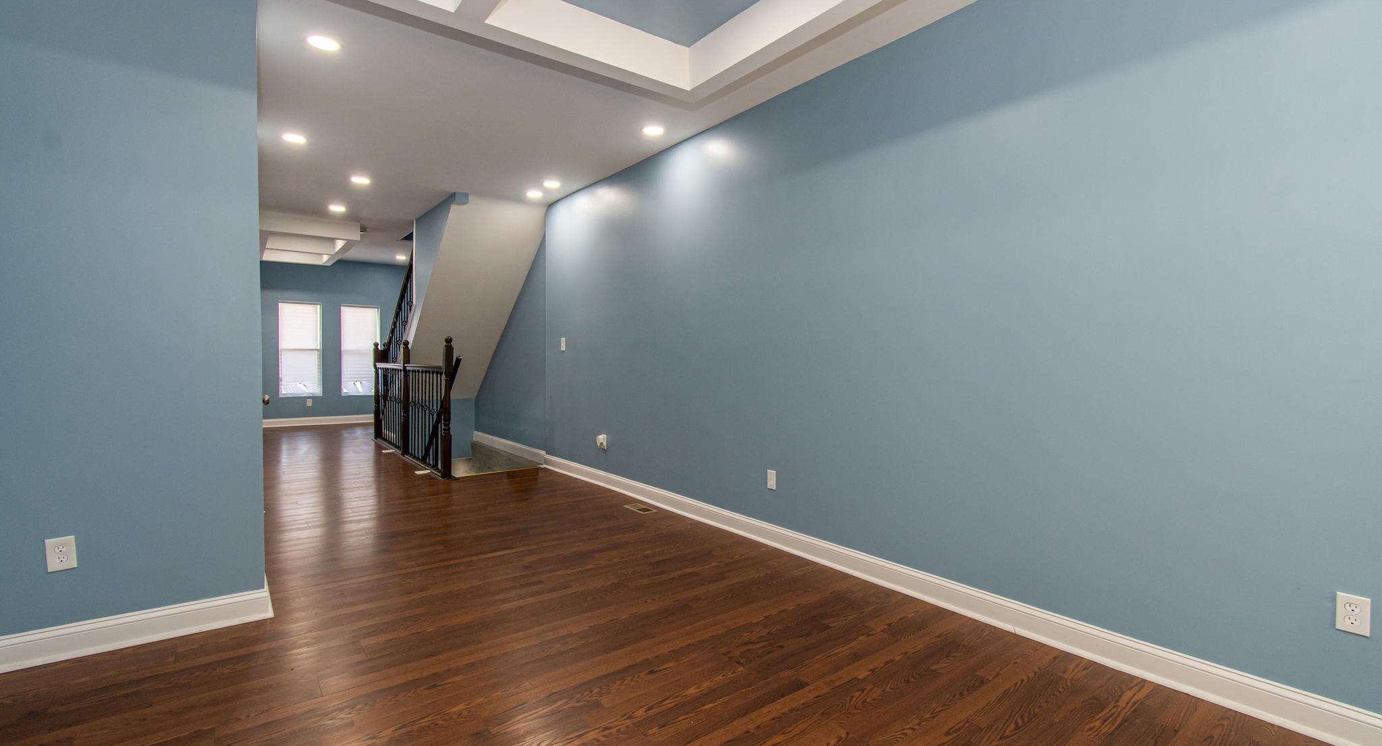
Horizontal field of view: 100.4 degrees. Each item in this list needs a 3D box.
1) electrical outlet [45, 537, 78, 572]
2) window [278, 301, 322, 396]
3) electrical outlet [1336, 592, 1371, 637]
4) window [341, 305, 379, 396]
[{"bbox_3d":[-2.438,0.701,2.230,0.079,0.125,0.010,-4,3,-35],"label":"electrical outlet"},{"bbox_3d":[-6.613,-0.393,9.769,0.593,1.591,0.120,-1,2,-35],"label":"window"},{"bbox_3d":[2.008,0.732,1.745,0.010,0.114,0.070,-1,2,-38],"label":"electrical outlet"},{"bbox_3d":[-5.888,-0.396,10.276,0.593,1.591,0.120,-1,2,-35],"label":"window"}]

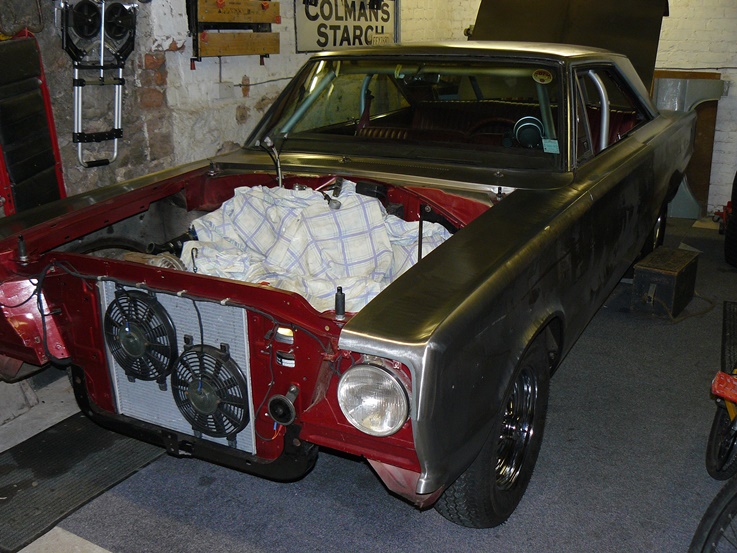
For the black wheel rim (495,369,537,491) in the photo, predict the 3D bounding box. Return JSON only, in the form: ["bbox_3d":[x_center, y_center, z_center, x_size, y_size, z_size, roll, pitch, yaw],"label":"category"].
[{"bbox_3d":[0.390,0.461,2.431,0.170,0.392,0.392,9,19,29],"label":"black wheel rim"}]

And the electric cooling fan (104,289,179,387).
[{"bbox_3d":[-0.687,0.189,2.261,0.275,0.305,0.060,9,19,27],"label":"electric cooling fan"}]

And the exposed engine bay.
[{"bbox_3d":[-0.300,-0.005,2.690,1.300,0.500,1.100,9,19,27],"label":"exposed engine bay"}]

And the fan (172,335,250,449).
[{"bbox_3d":[-0.462,0.336,2.183,0.275,0.305,0.060,9,19,27],"label":"fan"}]

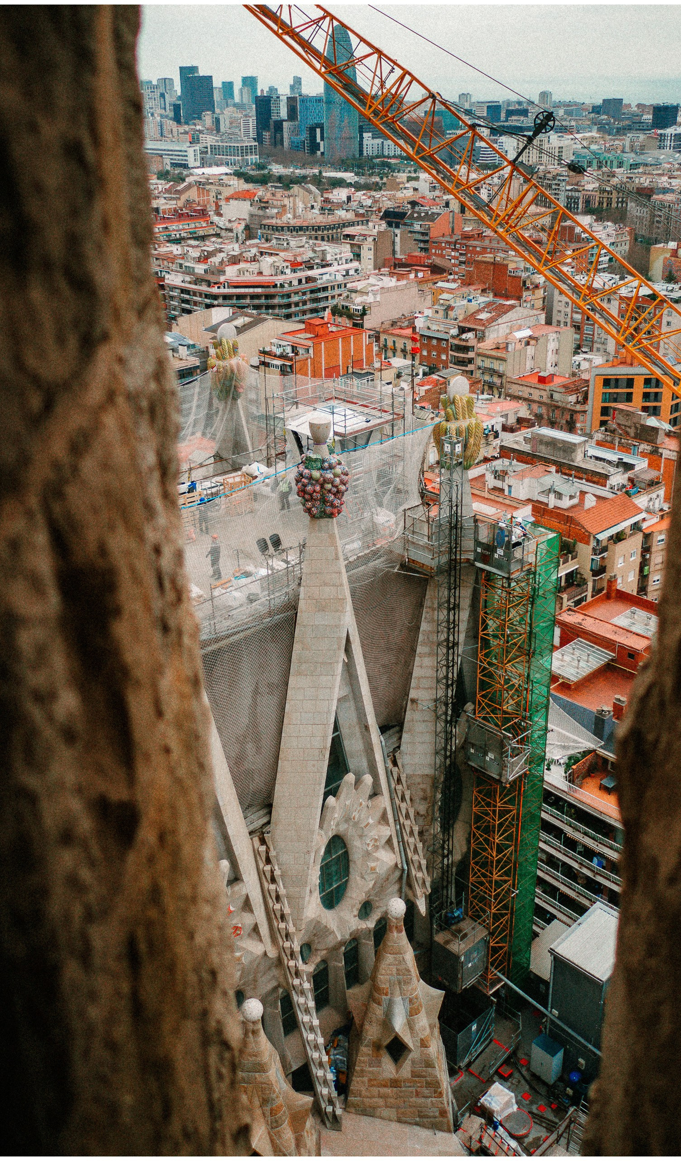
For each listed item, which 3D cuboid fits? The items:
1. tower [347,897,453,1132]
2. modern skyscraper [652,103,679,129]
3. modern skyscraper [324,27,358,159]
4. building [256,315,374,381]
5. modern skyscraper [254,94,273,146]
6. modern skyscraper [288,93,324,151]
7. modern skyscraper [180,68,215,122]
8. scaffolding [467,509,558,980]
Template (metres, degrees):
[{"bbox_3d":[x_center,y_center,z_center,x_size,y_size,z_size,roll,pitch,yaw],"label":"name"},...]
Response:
[{"bbox_3d":[2.526,18.243,45.256,4.850,11.100,4.600,0,26,3],"label":"tower"},{"bbox_3d":[512.743,-723.658,1625.582,22.000,49.465,32.000,-23,34,-37],"label":"modern skyscraper"},{"bbox_3d":[0.662,-542.134,1157.629,39.000,144.000,38.000,-1,26,0],"label":"modern skyscraper"},{"bbox_3d":[-5.048,-48.863,240.112,24.667,23.007,12.284,-23,34,-37],"label":"building"},{"bbox_3d":[-105.272,-624.897,1416.048,18.000,75.311,18.000,-23,34,-37],"label":"modern skyscraper"},{"bbox_3d":[-44.358,-583.923,1328.040,46.000,75.561,22.000,-23,34,-37],"label":"modern skyscraper"},{"bbox_3d":[-282.146,-941.813,2024.386,60.000,116.975,28.000,-23,34,-37],"label":"modern skyscraper"},{"bbox_3d":[7.326,8.272,45.315,3.447,24.724,2.019,-23,34,-37],"label":"scaffolding"}]

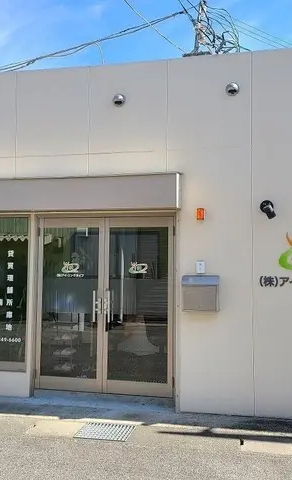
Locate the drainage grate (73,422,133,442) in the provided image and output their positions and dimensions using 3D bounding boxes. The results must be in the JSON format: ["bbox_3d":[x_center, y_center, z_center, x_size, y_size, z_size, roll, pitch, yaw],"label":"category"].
[{"bbox_3d":[-0.393,1.900,4.703,0.500,0.040,0.450,0,-4,12],"label":"drainage grate"}]

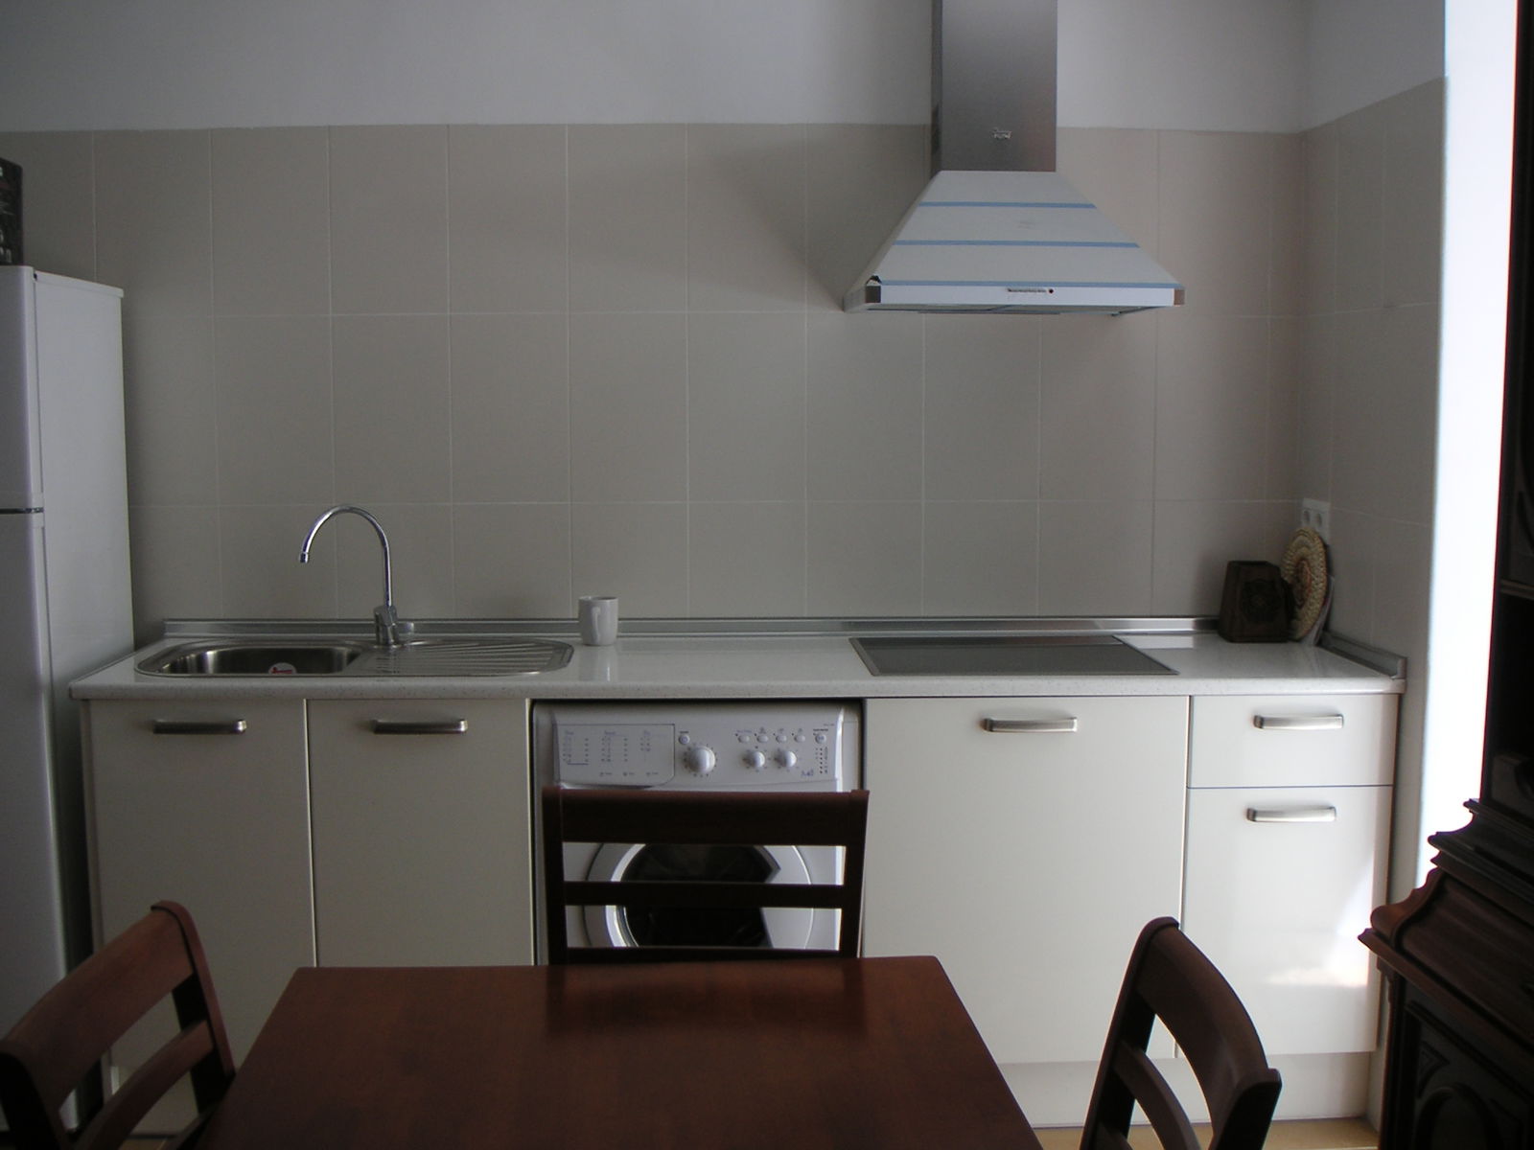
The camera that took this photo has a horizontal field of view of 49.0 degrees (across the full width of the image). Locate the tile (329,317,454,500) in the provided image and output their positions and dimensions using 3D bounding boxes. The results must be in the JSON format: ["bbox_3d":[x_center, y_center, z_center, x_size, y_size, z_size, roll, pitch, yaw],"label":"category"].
[{"bbox_3d":[-0.791,-0.348,3.542,0.250,0.400,0.010,0,6,-2],"label":"tile"}]

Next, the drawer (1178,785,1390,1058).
[{"bbox_3d":[0.945,0.618,3.353,0.395,0.520,0.500,0,5,-1],"label":"drawer"}]

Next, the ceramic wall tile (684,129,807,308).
[{"bbox_3d":[-0.041,-0.743,3.518,0.250,0.396,0.010,0,6,-2],"label":"ceramic wall tile"}]

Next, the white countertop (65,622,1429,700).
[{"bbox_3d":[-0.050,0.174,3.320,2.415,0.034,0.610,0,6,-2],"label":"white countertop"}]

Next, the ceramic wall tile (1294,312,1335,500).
[{"bbox_3d":[1.151,-0.346,3.515,0.010,0.400,0.196,0,6,-2],"label":"ceramic wall tile"}]

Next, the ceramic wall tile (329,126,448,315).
[{"bbox_3d":[-0.789,-0.742,3.523,0.250,0.398,0.010,0,5,-1],"label":"ceramic wall tile"}]

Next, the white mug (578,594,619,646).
[{"bbox_3d":[-0.346,0.096,3.453,0.083,0.096,0.112,0,6,-2],"label":"white mug"}]

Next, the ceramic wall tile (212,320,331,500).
[{"bbox_3d":[-1.036,-0.348,3.552,0.250,0.398,0.010,0,5,-1],"label":"ceramic wall tile"}]

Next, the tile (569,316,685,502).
[{"bbox_3d":[-0.292,-0.353,3.564,0.250,0.400,0.010,0,6,-2],"label":"tile"}]

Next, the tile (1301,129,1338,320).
[{"bbox_3d":[1.146,-0.730,3.474,0.010,0.394,0.201,0,6,-2],"label":"tile"}]

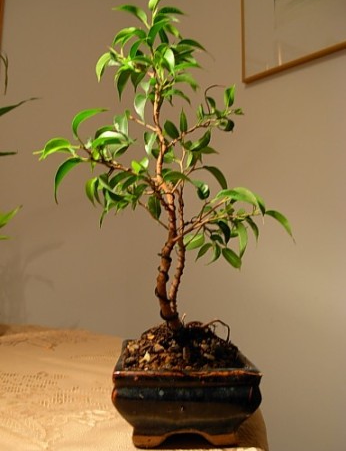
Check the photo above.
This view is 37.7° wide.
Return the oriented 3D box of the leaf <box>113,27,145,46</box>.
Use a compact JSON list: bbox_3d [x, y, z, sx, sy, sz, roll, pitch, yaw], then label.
[{"bbox_3d":[-0.043,-0.189,0.505,0.035,0.014,0.015,-15,27,-15],"label":"leaf"}]

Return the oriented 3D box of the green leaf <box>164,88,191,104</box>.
[{"bbox_3d":[0.004,-0.131,0.510,0.029,0.011,0.012,24,24,6],"label":"green leaf"}]

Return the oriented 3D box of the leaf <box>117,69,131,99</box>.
[{"bbox_3d":[-0.048,-0.137,0.490,0.014,0.032,0.010,6,-7,25],"label":"leaf"}]

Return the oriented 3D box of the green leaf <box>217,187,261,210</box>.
[{"bbox_3d":[0.063,-0.028,0.500,0.045,0.014,0.016,-3,30,-12],"label":"green leaf"}]

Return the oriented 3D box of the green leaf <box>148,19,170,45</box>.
[{"bbox_3d":[-0.016,-0.191,0.500,0.010,0.034,0.013,27,23,-25],"label":"green leaf"}]

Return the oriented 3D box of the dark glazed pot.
[{"bbox_3d":[0.009,0.171,0.527,0.130,0.069,0.175,0,-4,-3],"label":"dark glazed pot"}]

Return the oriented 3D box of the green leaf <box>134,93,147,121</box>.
[{"bbox_3d":[-0.036,-0.129,0.555,0.014,0.032,0.009,2,-12,22],"label":"green leaf"}]

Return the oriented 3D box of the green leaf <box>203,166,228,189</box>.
[{"bbox_3d":[0.050,-0.056,0.555,0.010,0.038,0.013,-52,-11,30],"label":"green leaf"}]

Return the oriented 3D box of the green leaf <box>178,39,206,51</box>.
[{"bbox_3d":[0.022,-0.200,0.562,0.031,0.013,0.014,0,-4,0],"label":"green leaf"}]

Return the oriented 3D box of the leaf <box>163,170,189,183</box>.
[{"bbox_3d":[0.004,-0.052,0.540,0.037,0.010,0.014,21,34,22],"label":"leaf"}]

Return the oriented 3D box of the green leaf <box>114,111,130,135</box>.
[{"bbox_3d":[-0.056,-0.111,0.552,0.016,0.027,0.013,0,-4,0],"label":"green leaf"}]

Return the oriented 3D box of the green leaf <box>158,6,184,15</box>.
[{"bbox_3d":[-0.002,-0.246,0.580,0.031,0.009,0.014,1,31,-7],"label":"green leaf"}]

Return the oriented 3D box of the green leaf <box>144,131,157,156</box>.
[{"bbox_3d":[-0.023,-0.083,0.515,0.012,0.025,0.009,-7,-12,17],"label":"green leaf"}]

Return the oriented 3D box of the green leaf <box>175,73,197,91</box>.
[{"bbox_3d":[0.015,-0.160,0.565,0.033,0.009,0.013,36,31,18],"label":"green leaf"}]

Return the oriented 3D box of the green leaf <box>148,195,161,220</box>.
[{"bbox_3d":[-0.020,-0.019,0.548,0.013,0.027,0.010,-14,-3,0],"label":"green leaf"}]

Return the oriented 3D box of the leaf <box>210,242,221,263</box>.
[{"bbox_3d":[0.045,0.030,0.555,0.011,0.026,0.009,30,-20,-28],"label":"leaf"}]

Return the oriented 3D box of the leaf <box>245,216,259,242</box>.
[{"bbox_3d":[0.080,0.003,0.505,0.008,0.028,0.011,-24,0,34],"label":"leaf"}]

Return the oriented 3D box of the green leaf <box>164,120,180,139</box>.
[{"bbox_3d":[0.000,-0.099,0.520,0.012,0.023,0.006,-40,18,-11],"label":"green leaf"}]

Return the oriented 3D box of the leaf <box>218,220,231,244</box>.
[{"bbox_3d":[0.055,0.007,0.540,0.013,0.026,0.013,1,-4,-17],"label":"leaf"}]

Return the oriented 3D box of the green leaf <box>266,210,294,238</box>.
[{"bbox_3d":[0.118,-0.003,0.550,0.010,0.043,0.013,-47,-9,27],"label":"green leaf"}]

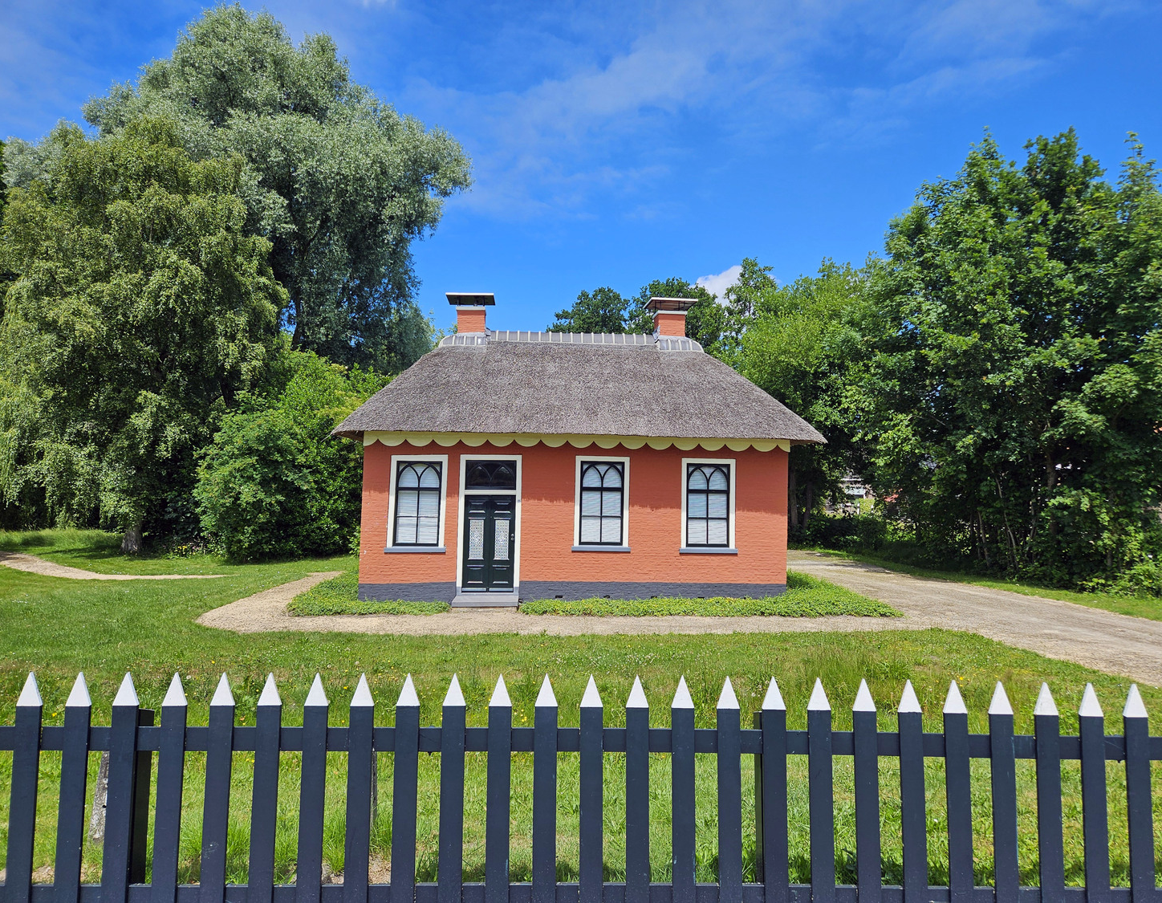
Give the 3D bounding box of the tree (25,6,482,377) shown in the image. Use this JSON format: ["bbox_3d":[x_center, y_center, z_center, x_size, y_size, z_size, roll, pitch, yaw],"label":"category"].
[{"bbox_3d":[-16.154,-9.001,39.344,20.000,27.320,18.000,1,-5,0],"label":"tree"}]

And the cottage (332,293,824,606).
[{"bbox_3d":[-0.147,-0.201,18.074,9.590,6.750,5.300,1,-5,-5],"label":"cottage"}]

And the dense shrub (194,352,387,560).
[{"bbox_3d":[-10.341,0.131,28.373,6.900,7.470,5.600,1,-5,0],"label":"dense shrub"}]

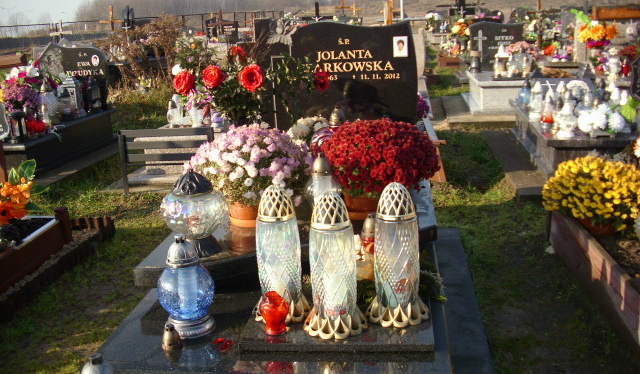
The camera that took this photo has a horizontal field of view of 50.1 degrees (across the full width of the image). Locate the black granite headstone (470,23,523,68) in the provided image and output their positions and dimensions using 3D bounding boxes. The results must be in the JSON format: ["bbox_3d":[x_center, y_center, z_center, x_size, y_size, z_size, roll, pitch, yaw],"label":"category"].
[{"bbox_3d":[2.453,-1.960,9.541,0.731,0.659,0.110,-1,14,7],"label":"black granite headstone"}]

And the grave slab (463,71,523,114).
[{"bbox_3d":[2.646,-1.430,9.953,0.980,0.385,2.100,-1,14,8],"label":"grave slab"}]

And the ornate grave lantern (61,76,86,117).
[{"bbox_3d":[-2.694,-0.992,7.431,0.190,0.410,0.190,-2,14,4],"label":"ornate grave lantern"}]

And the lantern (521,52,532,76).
[{"bbox_3d":[2.493,-1.466,8.258,0.150,0.286,0.150,-1,14,7],"label":"lantern"}]

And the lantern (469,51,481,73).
[{"bbox_3d":[2.159,-1.721,9.440,0.145,0.293,0.145,0,15,7],"label":"lantern"}]

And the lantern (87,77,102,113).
[{"bbox_3d":[-2.522,-1.006,7.622,0.150,0.340,0.150,-2,14,4],"label":"lantern"}]

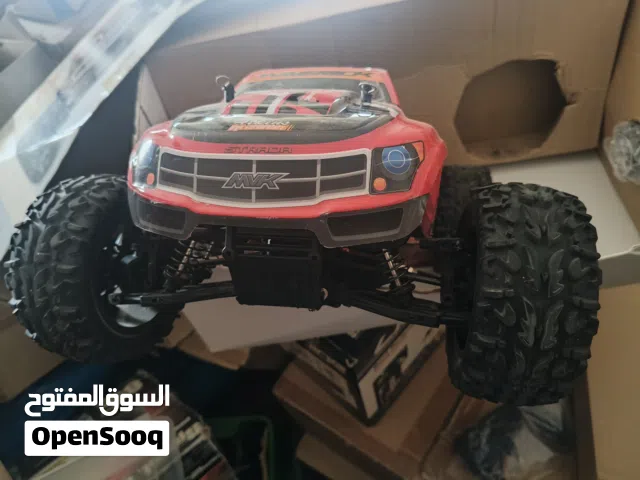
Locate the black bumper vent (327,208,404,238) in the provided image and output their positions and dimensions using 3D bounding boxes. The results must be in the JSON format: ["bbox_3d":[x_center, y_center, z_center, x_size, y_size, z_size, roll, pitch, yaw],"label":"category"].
[{"bbox_3d":[0.021,-0.007,0.217,0.036,0.015,0.010,-1,11,-8],"label":"black bumper vent"}]

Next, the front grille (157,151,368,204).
[{"bbox_3d":[-0.028,-0.030,0.216,0.098,0.025,0.014,3,11,10],"label":"front grille"}]

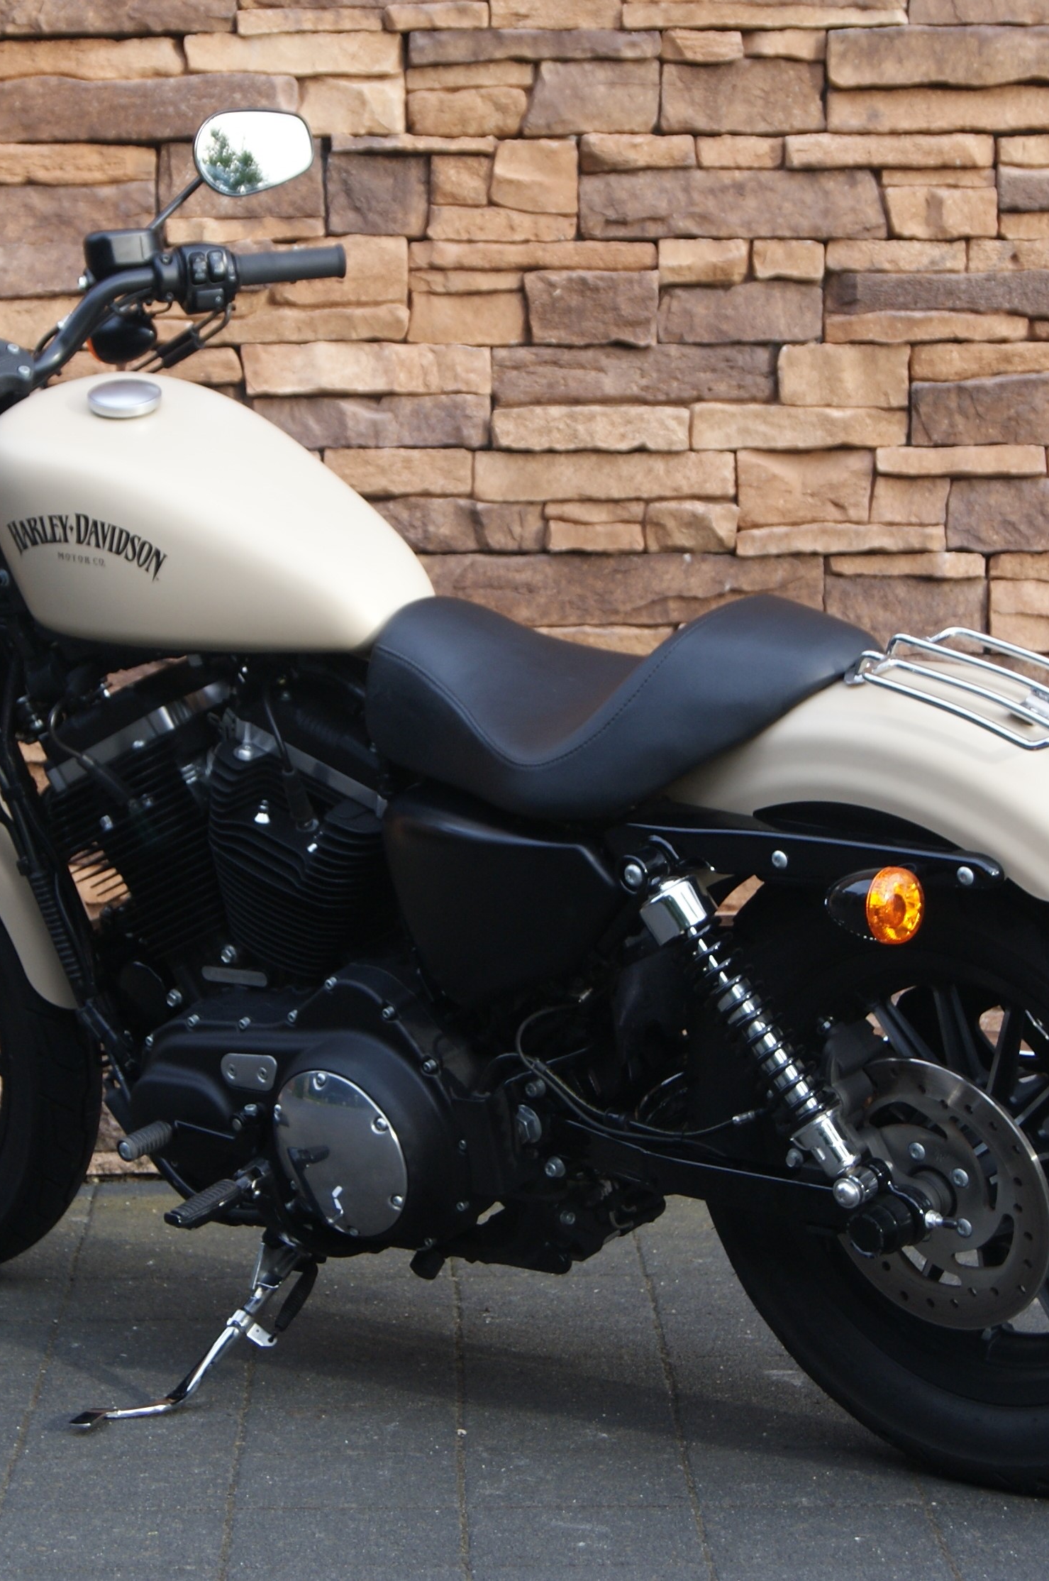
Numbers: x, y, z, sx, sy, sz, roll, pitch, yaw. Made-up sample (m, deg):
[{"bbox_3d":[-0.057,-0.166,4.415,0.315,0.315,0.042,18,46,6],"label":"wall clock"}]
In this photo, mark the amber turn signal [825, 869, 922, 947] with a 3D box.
[{"bbox_3d":[0.284,0.095,3.664,0.085,0.066,0.065,4,20,41],"label":"amber turn signal"}]

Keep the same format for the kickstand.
[{"bbox_3d":[-0.321,0.534,4.359,0.130,0.156,0.270,5,10,40],"label":"kickstand"}]

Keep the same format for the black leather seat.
[{"bbox_3d":[0.107,-0.094,4.043,0.575,0.190,0.270,4,20,41],"label":"black leather seat"}]

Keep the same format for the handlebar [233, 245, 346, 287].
[{"bbox_3d":[-0.246,-0.559,4.680,0.127,0.037,0.037,-6,14,-26],"label":"handlebar"}]

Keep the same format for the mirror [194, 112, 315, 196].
[{"bbox_3d":[-0.293,-0.682,4.753,0.143,0.090,0.033,-19,9,-28],"label":"mirror"}]

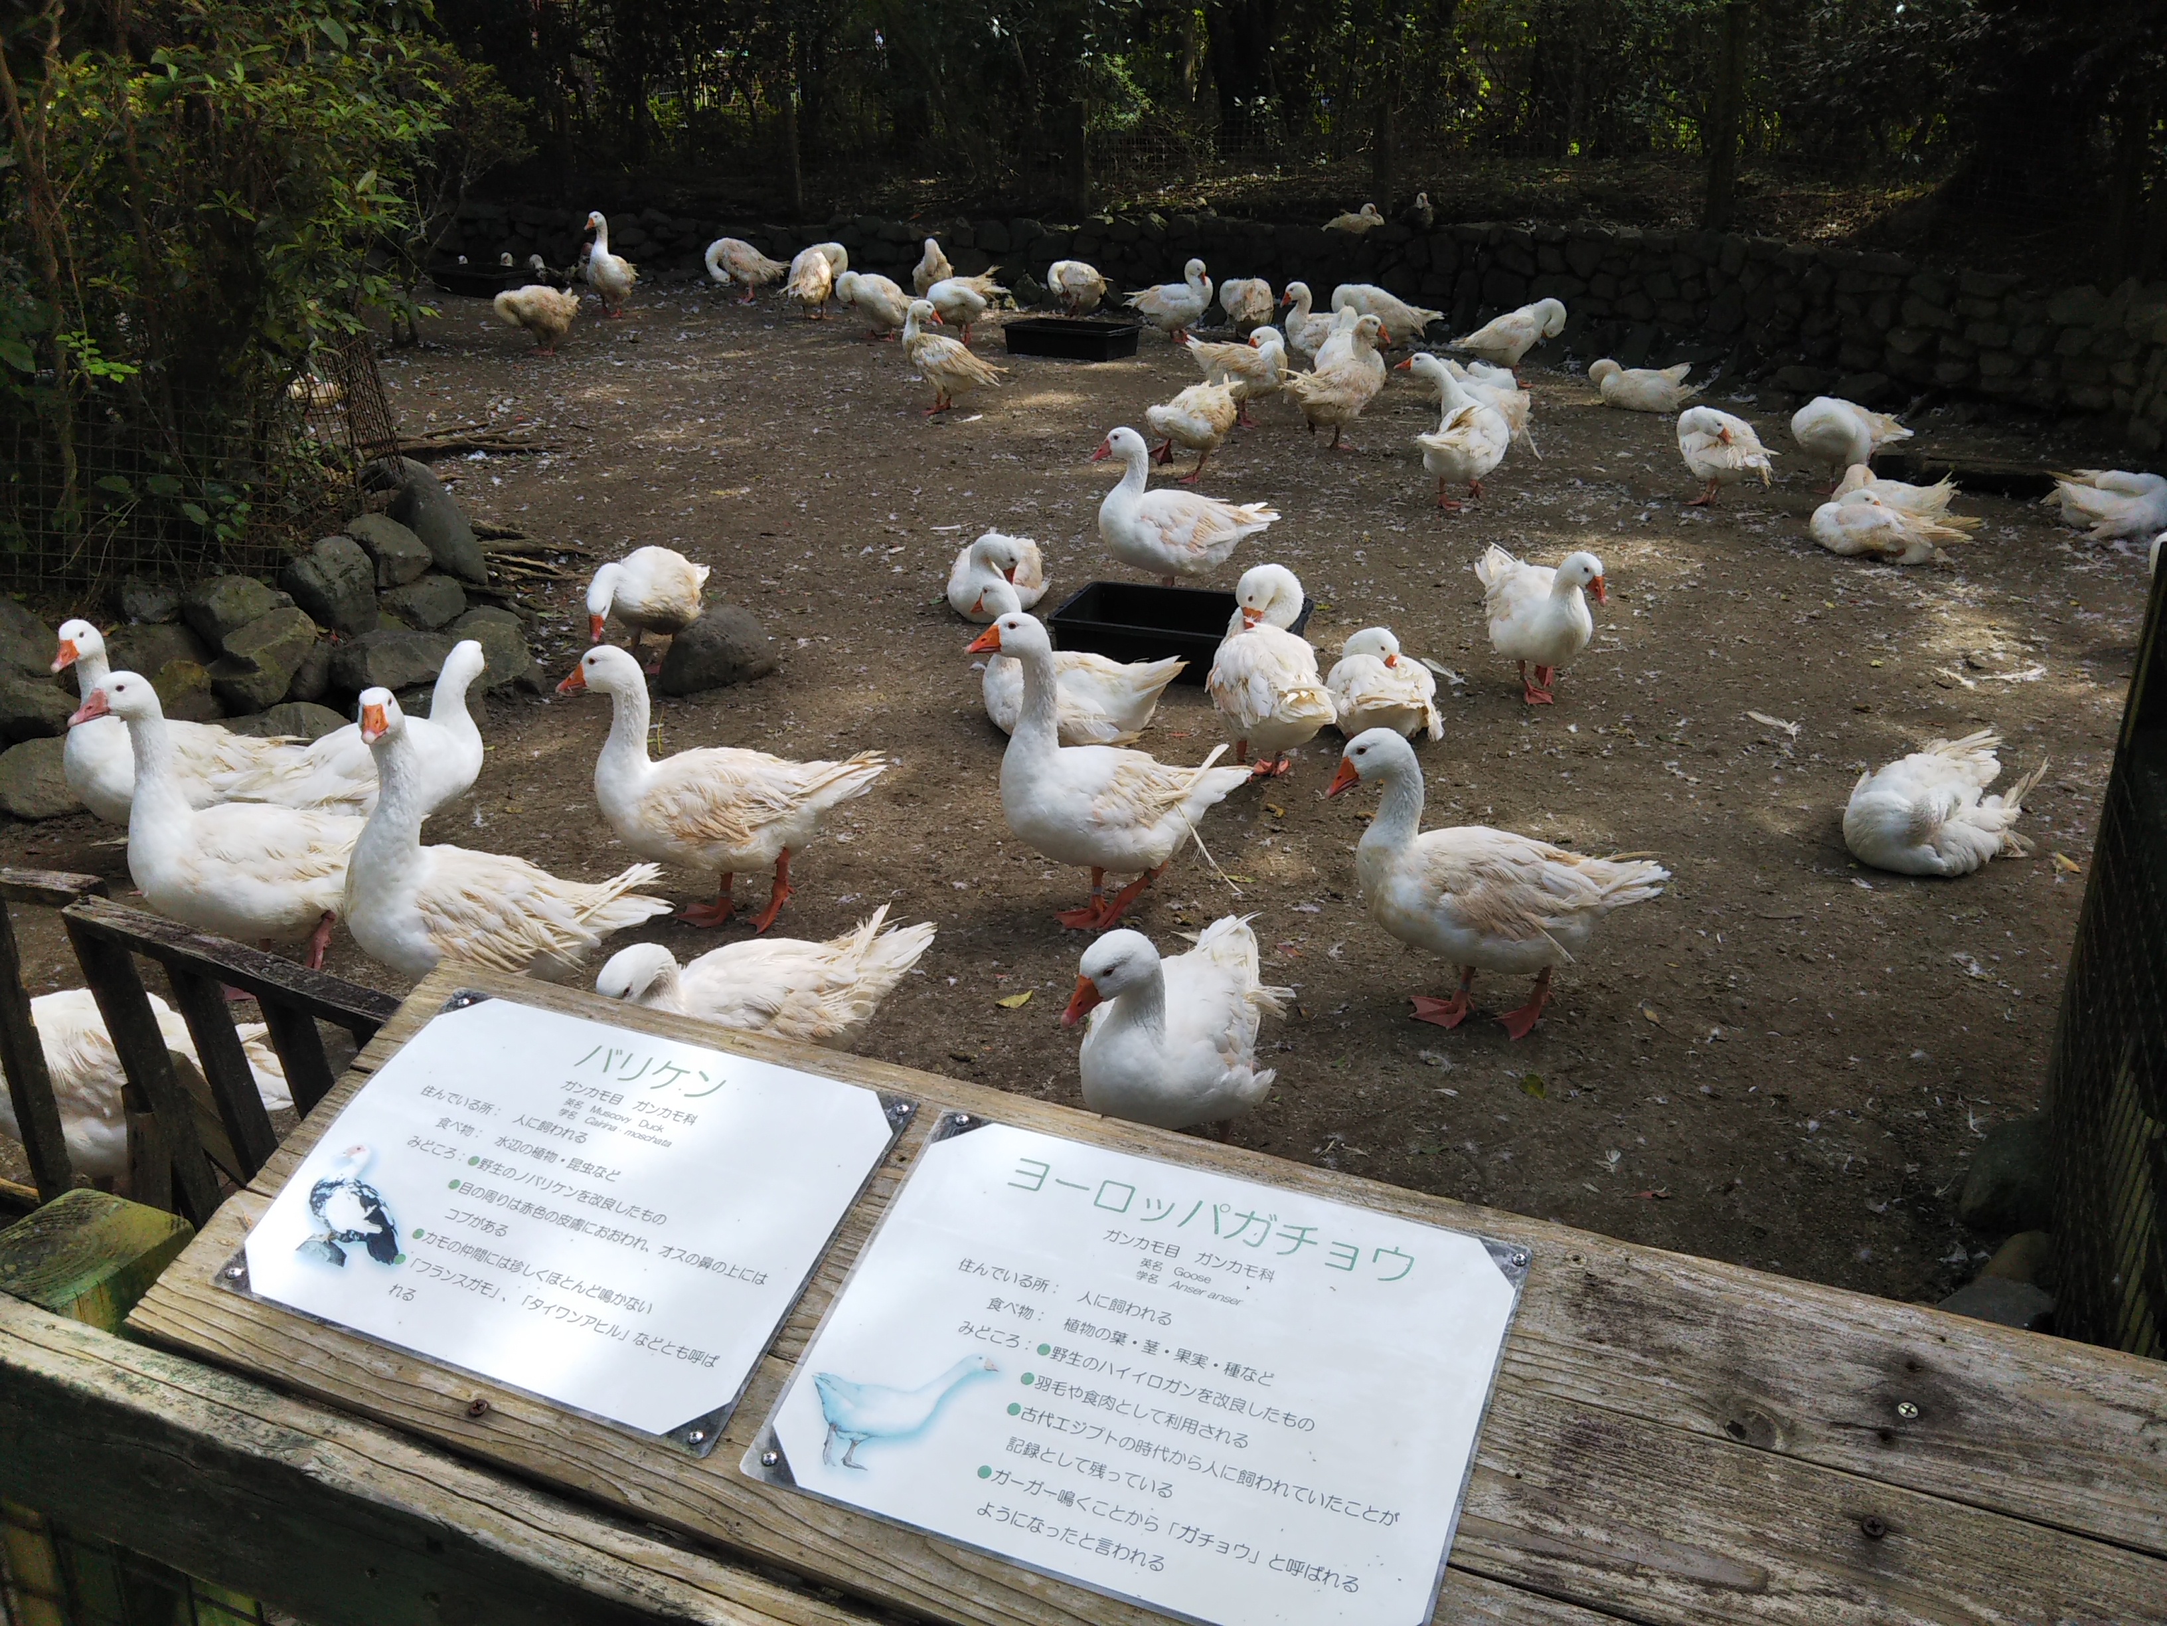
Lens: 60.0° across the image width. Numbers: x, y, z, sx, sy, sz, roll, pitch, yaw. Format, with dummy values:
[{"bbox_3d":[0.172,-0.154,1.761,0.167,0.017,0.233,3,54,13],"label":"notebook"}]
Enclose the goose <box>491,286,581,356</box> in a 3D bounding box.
[{"bbox_3d":[-3.171,-2.892,10.946,0.520,0.380,0.280,-2,22,-6],"label":"goose"}]

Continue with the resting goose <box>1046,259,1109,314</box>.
[{"bbox_3d":[-0.029,-3.572,12.737,0.499,0.387,0.258,-13,26,-30],"label":"resting goose"}]

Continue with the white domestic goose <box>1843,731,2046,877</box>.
[{"bbox_3d":[2.005,-0.027,4.396,0.480,0.270,0.320,-3,22,-10],"label":"white domestic goose"}]

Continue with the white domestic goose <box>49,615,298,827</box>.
[{"bbox_3d":[-1.896,-0.137,4.018,0.525,0.605,0.267,-6,23,-15],"label":"white domestic goose"}]

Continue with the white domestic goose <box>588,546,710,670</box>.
[{"bbox_3d":[-1.271,-0.625,5.537,0.267,0.370,0.516,14,26,29],"label":"white domestic goose"}]

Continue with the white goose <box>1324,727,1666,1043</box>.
[{"bbox_3d":[0.766,0.119,3.517,0.630,0.568,0.267,4,23,8],"label":"white goose"}]

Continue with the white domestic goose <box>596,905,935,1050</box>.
[{"bbox_3d":[-0.544,0.324,3.225,0.620,0.380,0.280,-8,24,-22],"label":"white domestic goose"}]

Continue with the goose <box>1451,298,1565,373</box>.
[{"bbox_3d":[2.539,-2.828,11.287,0.658,0.522,0.290,5,23,11],"label":"goose"}]

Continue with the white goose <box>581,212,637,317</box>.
[{"bbox_3d":[-3.123,-3.639,12.454,0.258,0.662,0.602,8,23,17],"label":"white goose"}]

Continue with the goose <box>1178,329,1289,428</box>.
[{"bbox_3d":[0.778,-2.257,9.591,0.550,0.500,0.270,10,24,22],"label":"goose"}]

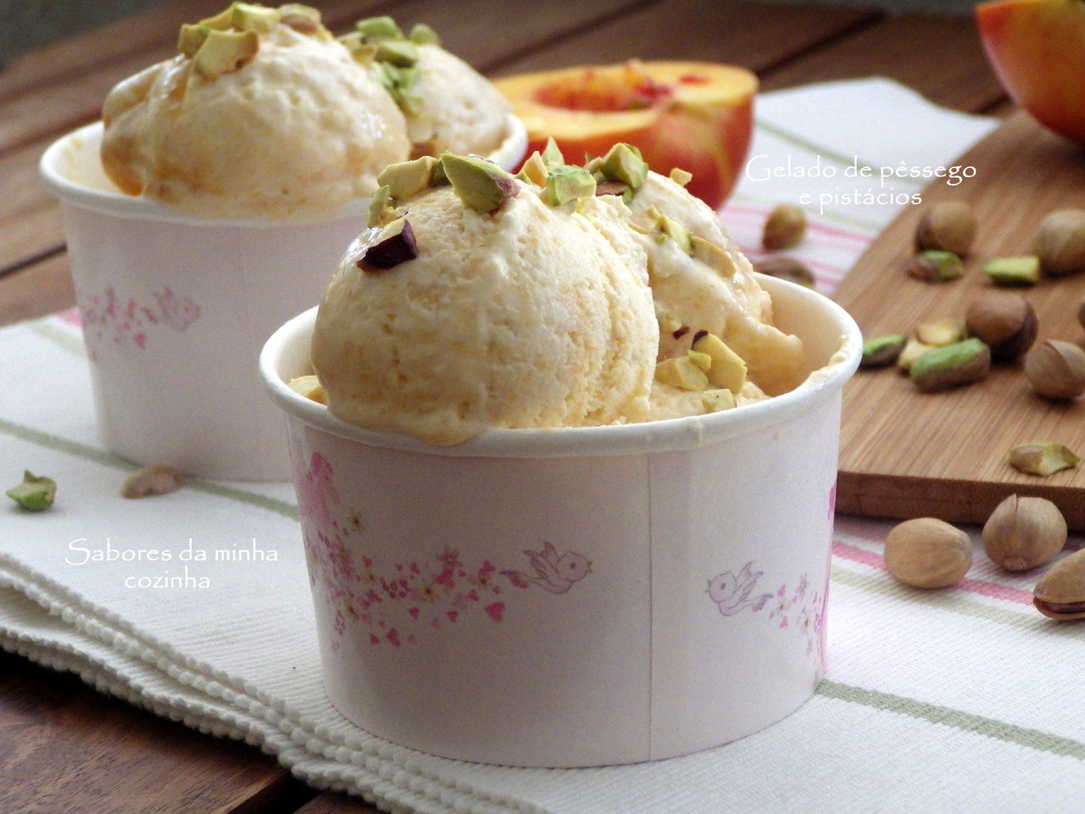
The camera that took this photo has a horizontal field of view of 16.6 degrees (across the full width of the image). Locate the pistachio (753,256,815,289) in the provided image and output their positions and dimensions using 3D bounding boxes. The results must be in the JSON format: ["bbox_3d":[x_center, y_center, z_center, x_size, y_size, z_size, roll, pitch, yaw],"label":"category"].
[{"bbox_3d":[0.052,-0.028,0.813,0.016,0.009,0.009,0,18,8],"label":"pistachio"}]

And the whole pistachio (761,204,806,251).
[{"bbox_3d":[0.055,-0.041,0.849,0.009,0.010,0.013,5,19,22],"label":"whole pistachio"}]

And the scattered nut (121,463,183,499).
[{"bbox_3d":[-0.073,0.014,0.702,0.013,0.006,0.007,-10,20,-24],"label":"scattered nut"}]

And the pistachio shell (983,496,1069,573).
[{"bbox_3d":[0.083,0.022,0.646,0.014,0.013,0.017,-2,18,0],"label":"pistachio shell"}]

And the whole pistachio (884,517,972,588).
[{"bbox_3d":[0.066,0.025,0.640,0.017,0.012,0.013,8,20,28],"label":"whole pistachio"}]

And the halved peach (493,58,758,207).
[{"bbox_3d":[0.016,-0.053,0.850,0.067,0.036,0.068,-2,18,0],"label":"halved peach"}]

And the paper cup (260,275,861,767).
[{"bbox_3d":[0.004,0.016,0.603,0.096,0.057,0.096,-2,18,1],"label":"paper cup"}]

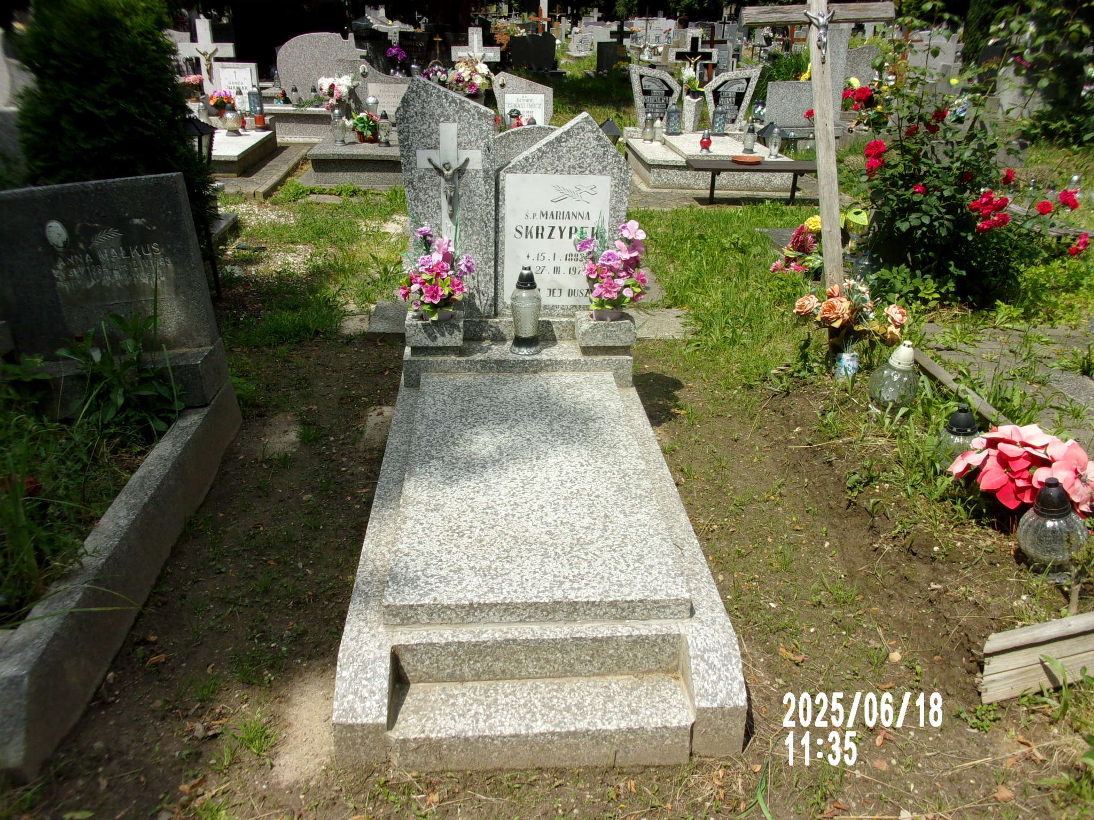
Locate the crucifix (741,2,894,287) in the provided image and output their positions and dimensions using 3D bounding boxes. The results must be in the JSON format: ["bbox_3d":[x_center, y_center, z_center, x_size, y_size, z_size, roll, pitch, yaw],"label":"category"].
[{"bbox_3d":[1.173,-0.984,3.770,0.627,1.699,0.100,-9,22,0],"label":"crucifix"}]

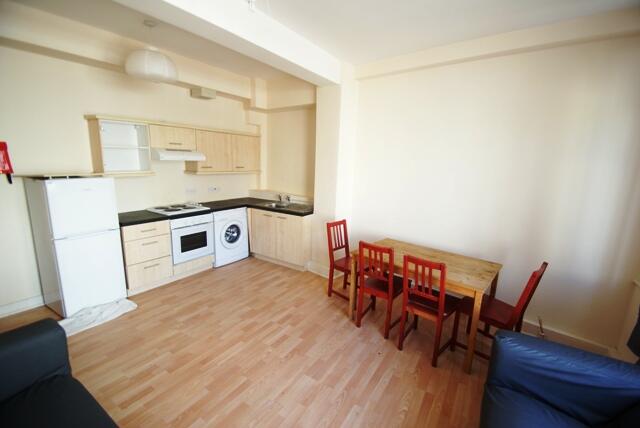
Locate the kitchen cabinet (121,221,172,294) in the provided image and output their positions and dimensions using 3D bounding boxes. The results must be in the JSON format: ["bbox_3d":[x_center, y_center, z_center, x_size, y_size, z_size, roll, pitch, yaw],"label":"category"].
[{"bbox_3d":[-2.247,0.472,3.312,0.584,0.815,0.509,8,12,31],"label":"kitchen cabinet"}]

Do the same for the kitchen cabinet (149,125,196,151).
[{"bbox_3d":[-2.045,-1.006,3.595,0.319,0.290,0.606,8,12,31],"label":"kitchen cabinet"}]

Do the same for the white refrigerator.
[{"bbox_3d":[-2.573,0.307,2.867,0.590,1.360,0.539,8,12,31],"label":"white refrigerator"}]

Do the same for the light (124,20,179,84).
[{"bbox_3d":[-1.714,-1.677,2.761,0.430,0.550,0.430,8,12,31],"label":"light"}]

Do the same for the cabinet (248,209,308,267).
[{"bbox_3d":[-0.548,0.343,4.391,1.140,0.860,0.600,8,12,31],"label":"cabinet"}]

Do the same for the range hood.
[{"bbox_3d":[-1.966,-0.792,3.580,0.520,0.140,0.606,8,12,31],"label":"range hood"}]

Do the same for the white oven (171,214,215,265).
[{"bbox_3d":[-1.935,0.295,3.757,0.570,0.620,0.616,8,12,31],"label":"white oven"}]

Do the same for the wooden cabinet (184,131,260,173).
[{"bbox_3d":[-1.556,-0.986,4.403,0.319,0.590,1.259,8,12,31],"label":"wooden cabinet"}]

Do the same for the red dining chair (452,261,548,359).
[{"bbox_3d":[1.440,0.781,2.211,0.420,0.900,0.490,-8,14,-42],"label":"red dining chair"}]

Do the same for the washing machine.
[{"bbox_3d":[-1.615,0.329,4.307,0.574,0.855,0.625,8,12,31],"label":"washing machine"}]

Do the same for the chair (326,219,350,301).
[{"bbox_3d":[0.362,0.574,3.169,0.490,0.900,0.420,12,14,43],"label":"chair"}]

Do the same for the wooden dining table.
[{"bbox_3d":[0.985,0.782,2.624,1.170,0.724,0.745,11,14,41],"label":"wooden dining table"}]

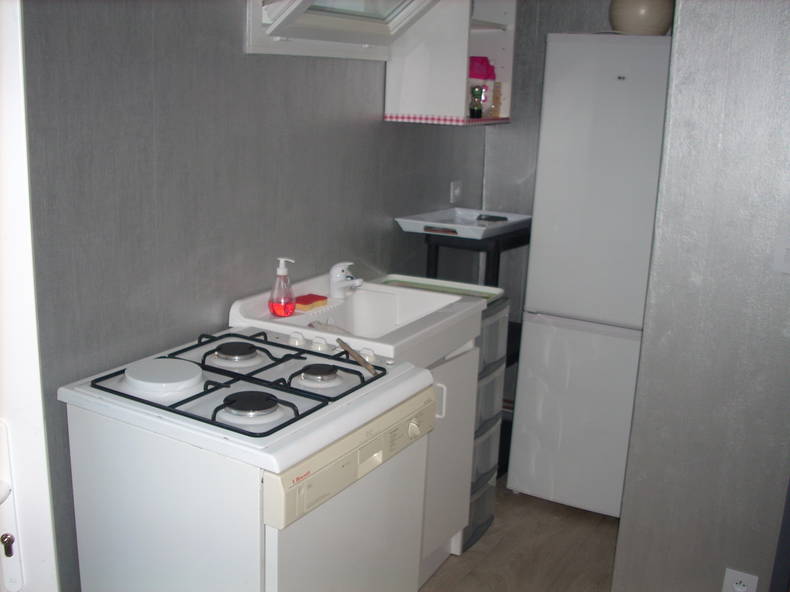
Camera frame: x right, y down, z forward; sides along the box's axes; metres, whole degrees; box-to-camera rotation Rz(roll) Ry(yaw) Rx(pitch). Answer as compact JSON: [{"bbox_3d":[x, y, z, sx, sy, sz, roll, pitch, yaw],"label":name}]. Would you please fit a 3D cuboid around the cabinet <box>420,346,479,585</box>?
[{"bbox_3d":[-0.093,0.508,2.633,0.472,0.810,0.595,10,16,30],"label":"cabinet"}]

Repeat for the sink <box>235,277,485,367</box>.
[{"bbox_3d":[-0.080,0.085,2.526,0.510,0.185,0.620,10,16,30],"label":"sink"}]

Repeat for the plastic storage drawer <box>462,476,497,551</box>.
[{"bbox_3d":[0.150,0.726,3.058,0.385,0.190,0.258,10,16,30],"label":"plastic storage drawer"}]

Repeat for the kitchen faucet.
[{"bbox_3d":[-0.149,-0.047,2.595,0.103,0.112,0.046,6,15,15],"label":"kitchen faucet"}]

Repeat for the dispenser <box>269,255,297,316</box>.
[{"bbox_3d":[-0.317,-0.024,2.391,0.078,0.165,0.076,2,14,0],"label":"dispenser"}]

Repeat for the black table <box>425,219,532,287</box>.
[{"bbox_3d":[0.371,0.209,3.451,0.315,1.025,0.555,10,16,30],"label":"black table"}]

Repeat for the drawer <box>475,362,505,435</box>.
[{"bbox_3d":[0.164,0.335,2.960,0.385,0.195,0.258,10,16,30],"label":"drawer"}]

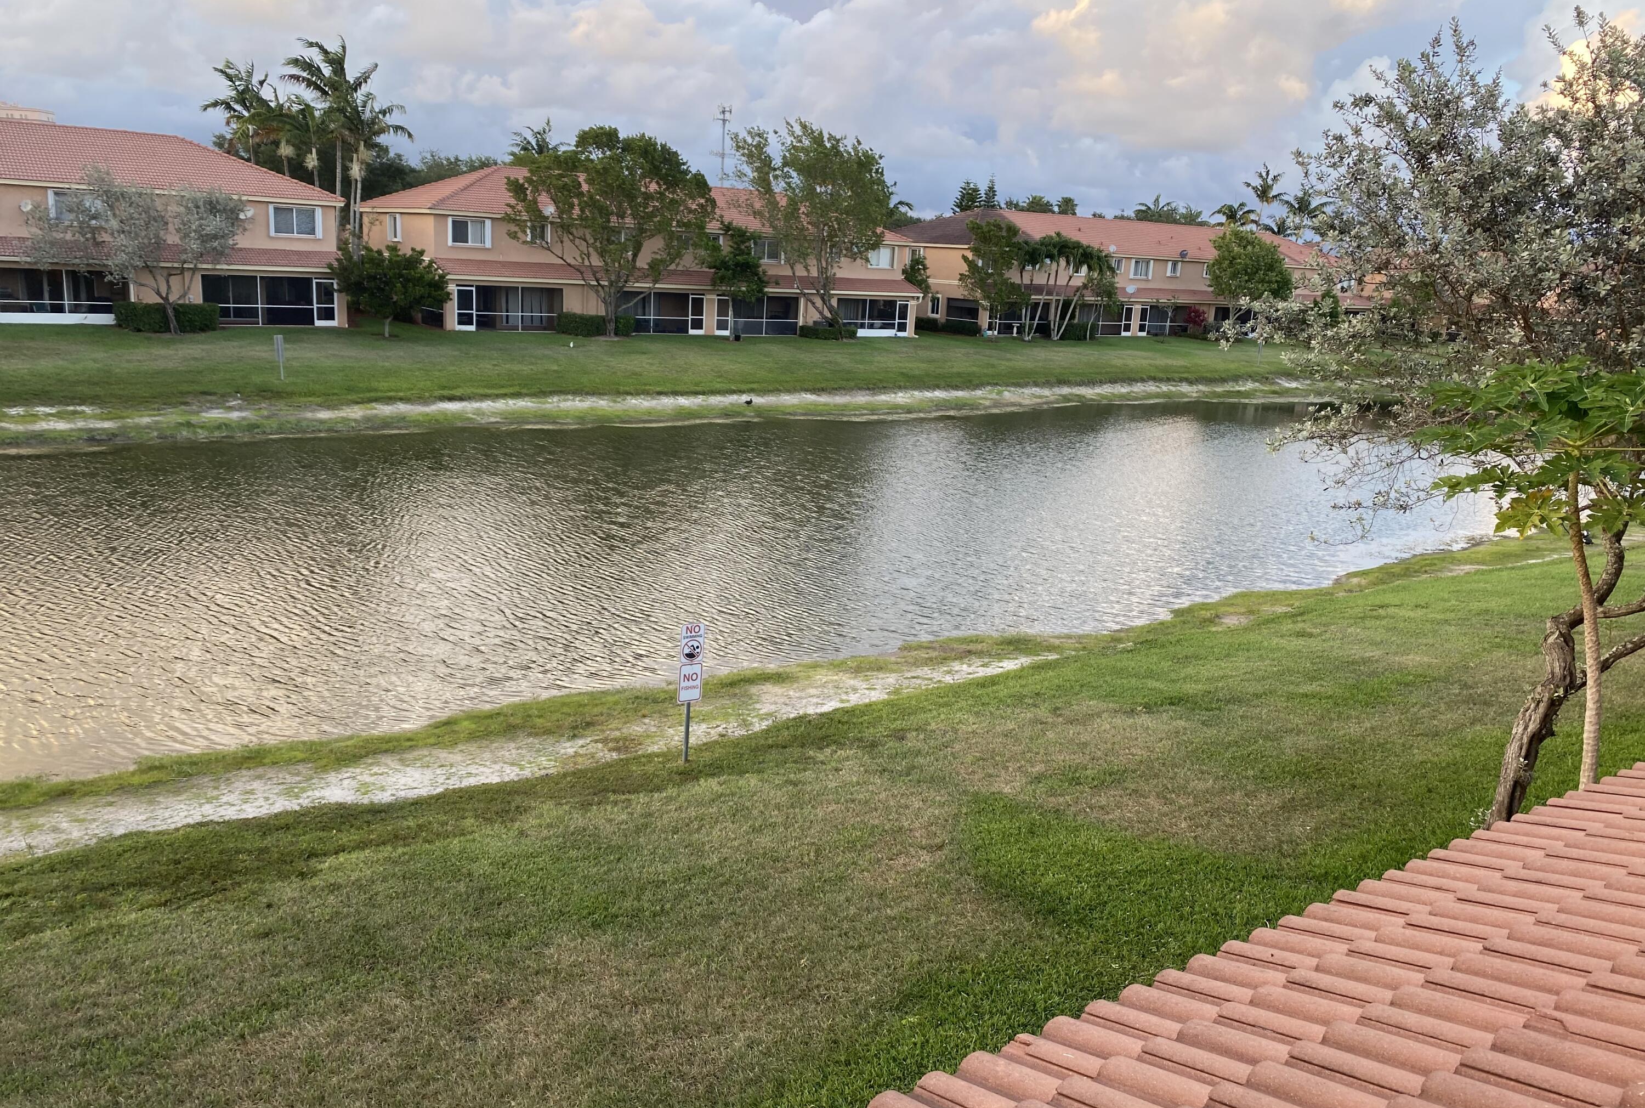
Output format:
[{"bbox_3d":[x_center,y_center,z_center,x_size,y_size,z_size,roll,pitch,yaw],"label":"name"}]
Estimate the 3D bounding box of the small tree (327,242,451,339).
[{"bbox_3d":[-19.163,-11.645,54.706,5.161,4.076,5.161,-1,14,-19],"label":"small tree"}]

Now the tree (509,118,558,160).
[{"bbox_3d":[-19.517,-23.564,85.721,4.084,12.566,4.084,0,14,-13],"label":"tree"}]

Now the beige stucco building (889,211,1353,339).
[{"bbox_3d":[24.830,-21.617,96.558,45.466,8.250,13.395,-7,17,-36],"label":"beige stucco building"}]

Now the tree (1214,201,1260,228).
[{"bbox_3d":[43.923,-31.542,133.000,5.200,12.398,5.200,3,14,0],"label":"tree"}]

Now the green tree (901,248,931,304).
[{"bbox_3d":[5.980,-16.839,79.300,2.500,5.190,2.500,3,14,0],"label":"green tree"}]

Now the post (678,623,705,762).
[{"bbox_3d":[-1.498,1.557,13.862,0.310,1.654,0.070,-3,15,-30],"label":"post"}]

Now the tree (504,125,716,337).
[{"bbox_3d":[-10.485,-15.934,61.480,10.324,10.185,9.292,1,14,-10],"label":"tree"}]

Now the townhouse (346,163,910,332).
[{"bbox_3d":[-9.628,-17.474,71.961,30.306,8.250,13.395,-7,17,-36],"label":"townhouse"}]

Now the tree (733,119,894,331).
[{"bbox_3d":[-0.517,-17.241,66.300,8.600,11.456,8.200,3,14,0],"label":"tree"}]

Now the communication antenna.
[{"bbox_3d":[-24.090,-89.040,300.000,5.000,37.906,5.000,3,14,0],"label":"communication antenna"}]

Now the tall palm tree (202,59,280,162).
[{"bbox_3d":[-33.589,-21.531,71.676,4.270,13.545,4.270,-3,15,-24],"label":"tall palm tree"}]

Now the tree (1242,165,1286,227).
[{"bbox_3d":[47.392,-33.972,135.000,4.900,16.549,4.900,3,14,0],"label":"tree"}]

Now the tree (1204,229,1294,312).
[{"bbox_3d":[30.738,-19.235,88.868,5.854,8.087,5.561,8,14,17],"label":"tree"}]

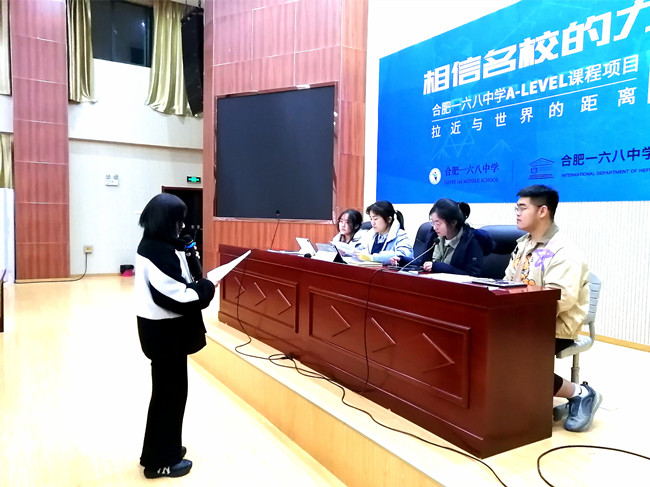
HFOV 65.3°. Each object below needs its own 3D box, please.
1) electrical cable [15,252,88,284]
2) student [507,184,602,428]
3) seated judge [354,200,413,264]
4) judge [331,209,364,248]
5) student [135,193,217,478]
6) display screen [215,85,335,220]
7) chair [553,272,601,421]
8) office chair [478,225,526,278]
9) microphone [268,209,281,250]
[{"bbox_3d":[-6.040,0.514,11.311,1.500,0.540,0.800,-1,4,-32],"label":"electrical cable"},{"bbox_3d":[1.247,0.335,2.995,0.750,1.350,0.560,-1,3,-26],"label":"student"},{"bbox_3d":[0.464,0.279,4.356,0.700,1.290,0.550,-1,4,-31],"label":"seated judge"},{"bbox_3d":[0.238,0.281,4.912,0.680,1.220,0.500,-1,4,-37],"label":"judge"},{"bbox_3d":[-0.886,0.519,2.924,0.450,1.595,0.480,-1,3,-26],"label":"student"},{"bbox_3d":[-0.887,-1.462,8.474,2.300,2.100,0.080,2,3,27],"label":"display screen"},{"bbox_3d":[1.290,0.589,3.027,0.520,0.840,0.450,-1,4,-38],"label":"chair"},{"bbox_3d":[1.168,0.416,3.600,0.650,1.120,0.620,-1,4,-32],"label":"office chair"},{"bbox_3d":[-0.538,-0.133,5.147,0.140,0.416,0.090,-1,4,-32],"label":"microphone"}]

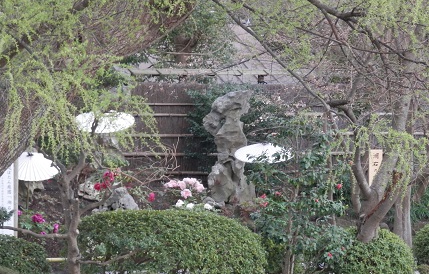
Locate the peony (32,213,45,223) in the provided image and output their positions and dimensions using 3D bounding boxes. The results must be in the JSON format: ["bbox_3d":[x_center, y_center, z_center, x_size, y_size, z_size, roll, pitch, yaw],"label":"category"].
[{"bbox_3d":[-2.733,1.271,39.300,0.213,0.146,0.180,0,2,-6],"label":"peony"}]

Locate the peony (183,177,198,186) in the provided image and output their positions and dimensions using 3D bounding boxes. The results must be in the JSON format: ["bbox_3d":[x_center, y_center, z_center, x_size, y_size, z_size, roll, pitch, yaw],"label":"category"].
[{"bbox_3d":[-0.388,0.722,40.500,0.232,0.141,0.170,0,2,0],"label":"peony"}]

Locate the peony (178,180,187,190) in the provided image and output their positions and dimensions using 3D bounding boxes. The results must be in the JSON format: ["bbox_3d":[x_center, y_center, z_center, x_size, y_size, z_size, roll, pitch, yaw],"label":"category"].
[{"bbox_3d":[-0.510,0.777,40.200,0.137,0.146,0.140,0,2,0],"label":"peony"}]

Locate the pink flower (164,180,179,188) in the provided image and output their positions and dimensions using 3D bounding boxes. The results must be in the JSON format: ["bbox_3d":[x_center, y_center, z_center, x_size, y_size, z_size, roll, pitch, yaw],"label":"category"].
[{"bbox_3d":[-0.692,0.755,40.300,0.210,0.124,0.170,0,2,11],"label":"pink flower"}]

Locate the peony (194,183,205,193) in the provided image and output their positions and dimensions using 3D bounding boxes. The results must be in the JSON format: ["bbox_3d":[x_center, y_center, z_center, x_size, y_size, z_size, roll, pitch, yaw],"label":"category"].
[{"bbox_3d":[-0.227,0.807,40.300,0.151,0.155,0.140,-1,2,-17],"label":"peony"}]

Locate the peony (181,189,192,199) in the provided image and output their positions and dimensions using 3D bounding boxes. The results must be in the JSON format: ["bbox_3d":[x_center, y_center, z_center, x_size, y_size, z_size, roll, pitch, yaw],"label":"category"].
[{"bbox_3d":[-0.438,0.904,40.000,0.174,0.157,0.120,0,2,0],"label":"peony"}]

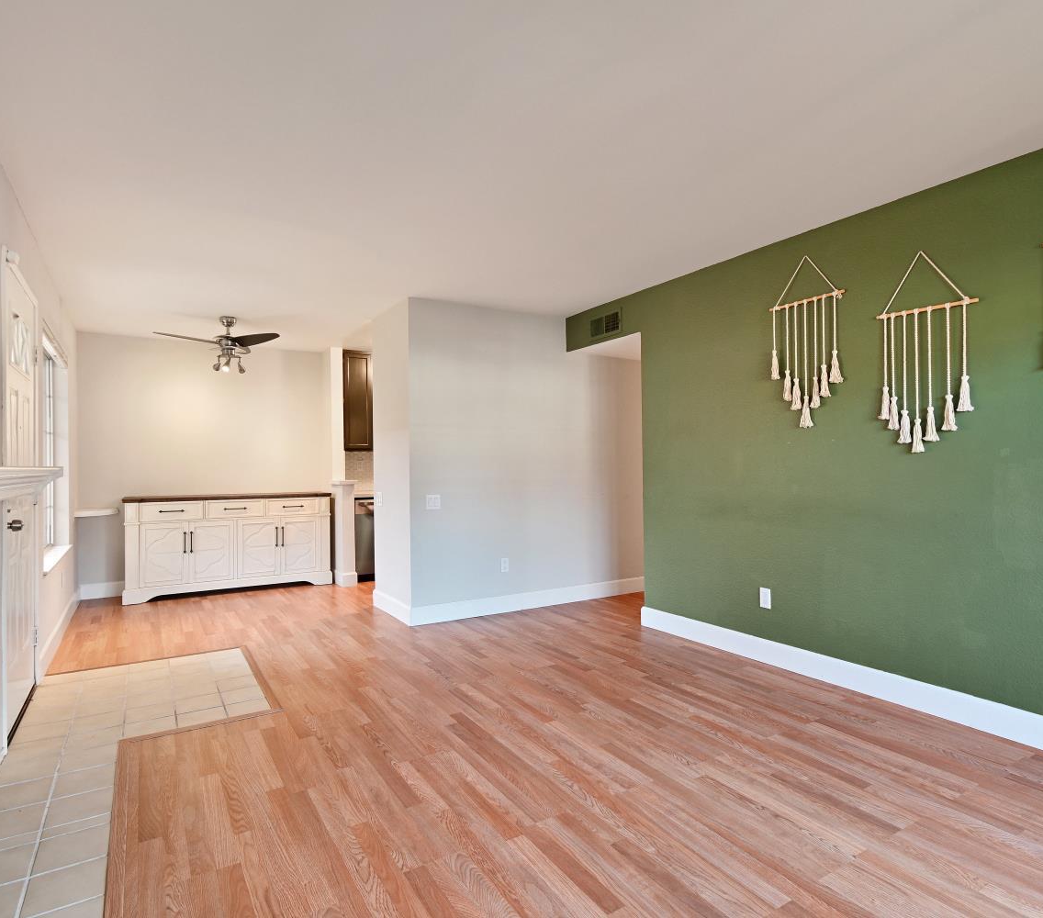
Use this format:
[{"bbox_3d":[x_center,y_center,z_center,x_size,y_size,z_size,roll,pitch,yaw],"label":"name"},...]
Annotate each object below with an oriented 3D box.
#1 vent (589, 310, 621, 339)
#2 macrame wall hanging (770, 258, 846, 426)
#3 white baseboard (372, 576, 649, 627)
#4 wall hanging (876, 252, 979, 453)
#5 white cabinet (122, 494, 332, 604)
[{"bbox_3d":[0.650,-1.056,4.503,0.020,0.175,0.370,0,-1,-34],"label":"vent"},{"bbox_3d":[1.551,-0.638,3.131,0.040,0.930,0.430,0,-1,-34],"label":"macrame wall hanging"},{"bbox_3d":[-0.055,1.170,5.090,2.300,0.135,0.783,0,-1,-28],"label":"white baseboard"},{"bbox_3d":[1.869,-0.496,2.656,0.040,0.930,0.420,0,-1,-34],"label":"wall hanging"},{"bbox_3d":[-2.798,0.815,5.609,1.790,0.920,0.450,0,-1,-26],"label":"white cabinet"}]

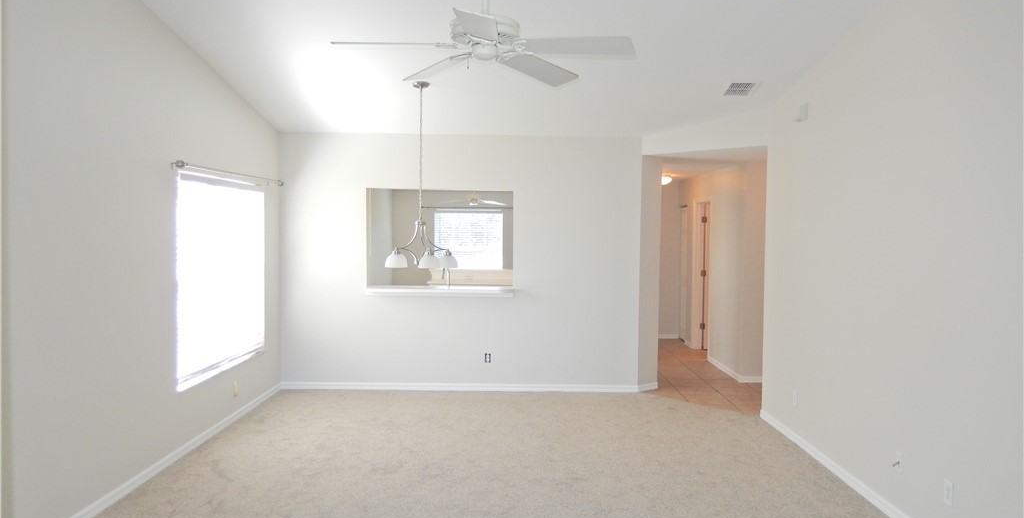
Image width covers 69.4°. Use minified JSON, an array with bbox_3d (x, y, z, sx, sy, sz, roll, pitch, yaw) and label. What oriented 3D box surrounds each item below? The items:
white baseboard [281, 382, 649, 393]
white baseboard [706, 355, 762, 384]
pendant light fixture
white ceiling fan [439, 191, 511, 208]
[{"bbox_3d":[-0.512,1.310,7.522,3.683,0.070,0.020,1,2,0],"label":"white baseboard"},{"bbox_3d":[2.620,1.294,8.743,0.259,0.072,1.391,1,2,0],"label":"white baseboard"},{"bbox_3d":[-0.739,-0.676,6.002,0.600,1.516,0.590,1,2,0],"label":"pendant light fixture"},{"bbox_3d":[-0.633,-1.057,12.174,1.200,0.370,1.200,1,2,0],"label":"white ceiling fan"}]

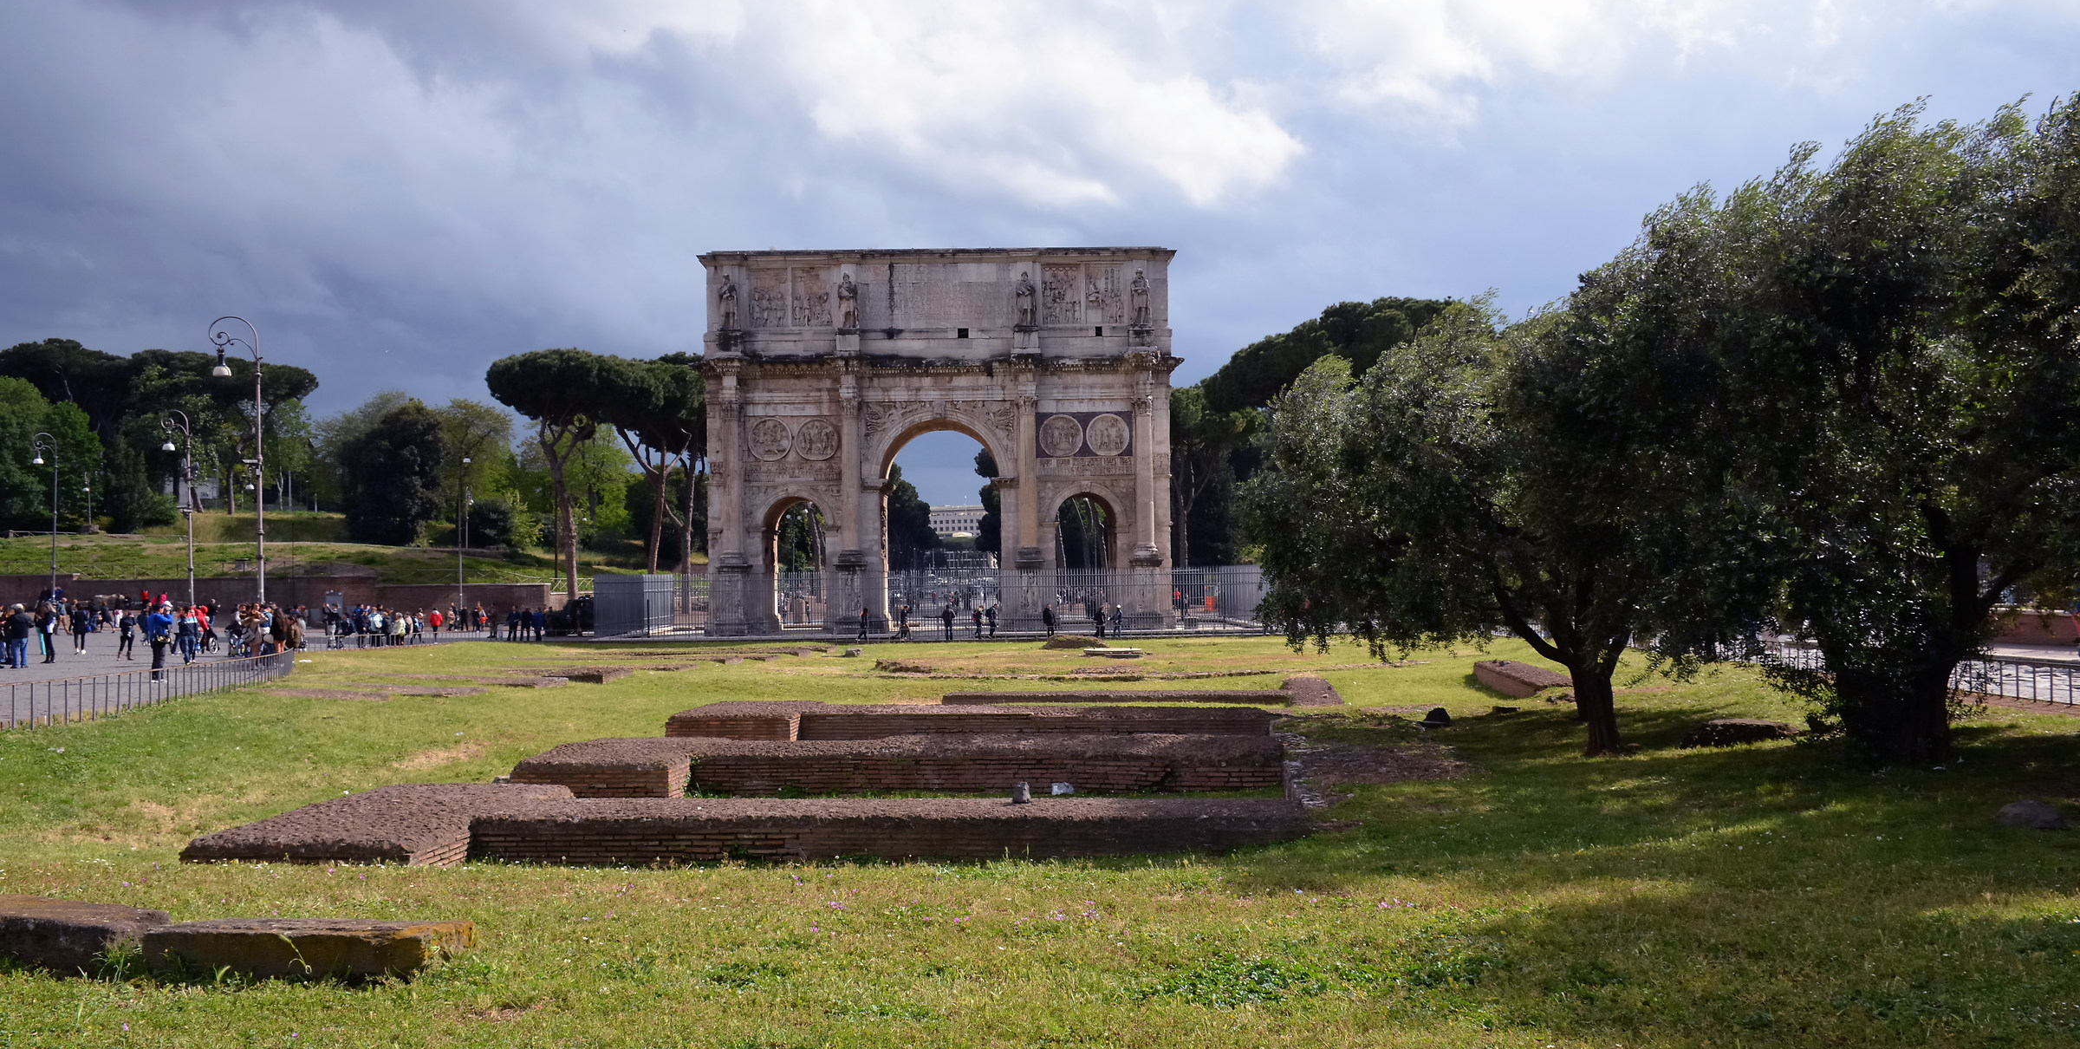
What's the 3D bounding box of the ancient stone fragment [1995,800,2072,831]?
[{"bbox_3d":[7.431,2.160,11.681,0.480,0.180,0.360,-1,-3,0],"label":"ancient stone fragment"}]

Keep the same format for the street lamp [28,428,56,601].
[{"bbox_3d":[-54.282,0.399,85.000,1.450,10.900,0.550,-1,-3,0],"label":"street lamp"}]

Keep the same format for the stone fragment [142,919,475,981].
[{"bbox_3d":[-3.572,2.057,7.630,1.450,0.220,0.420,-1,-3,8],"label":"stone fragment"}]

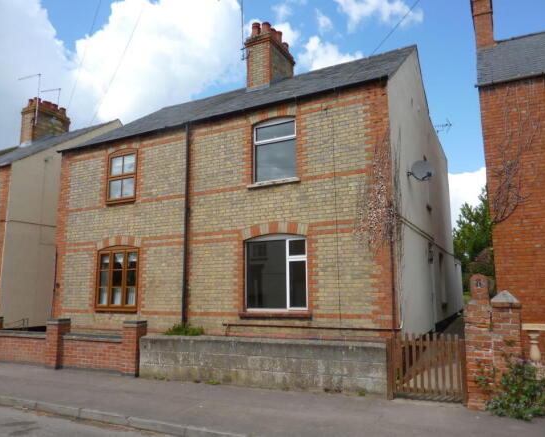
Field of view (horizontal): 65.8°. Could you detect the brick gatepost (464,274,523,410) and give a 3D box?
[{"bbox_3d":[3.098,1.700,5.896,0.720,1.815,0.360,-5,-10,27],"label":"brick gatepost"}]

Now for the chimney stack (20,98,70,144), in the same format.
[{"bbox_3d":[-10.218,-4.024,19.062,0.860,2.300,1.850,-5,-10,27],"label":"chimney stack"}]

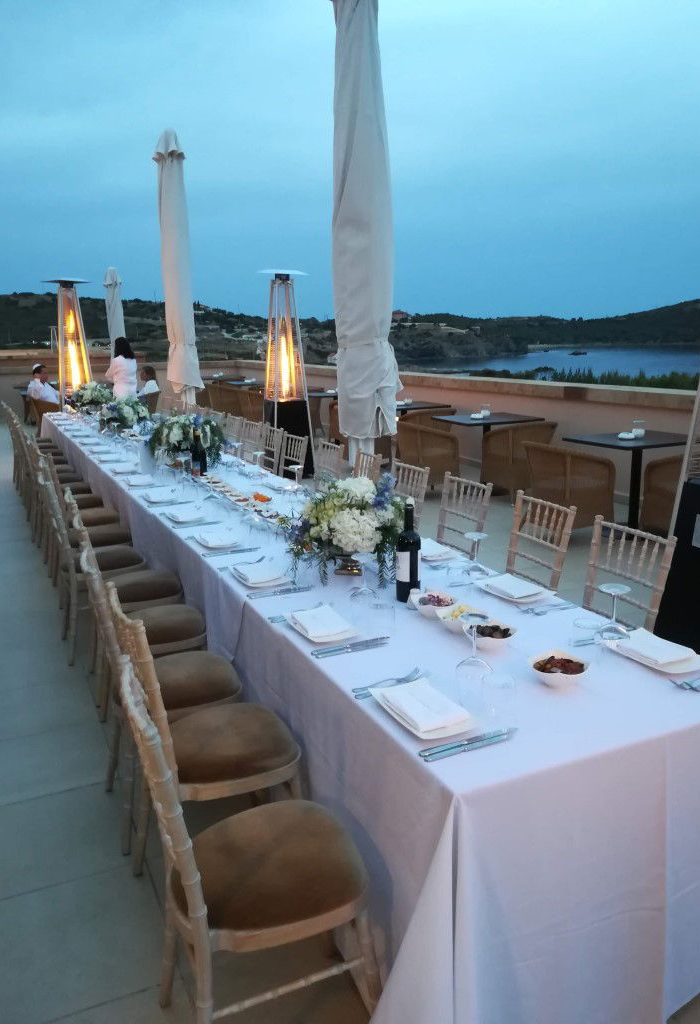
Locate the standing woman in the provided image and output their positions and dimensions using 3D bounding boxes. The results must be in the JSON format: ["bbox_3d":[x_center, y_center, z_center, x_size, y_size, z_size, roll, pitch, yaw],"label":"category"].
[{"bbox_3d":[-3.328,-1.747,11.300,0.500,1.630,0.360,-4,13,-18],"label":"standing woman"}]

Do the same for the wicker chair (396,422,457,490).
[{"bbox_3d":[0.821,-0.558,7.787,0.570,0.780,0.570,-6,14,-25],"label":"wicker chair"}]

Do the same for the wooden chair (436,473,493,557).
[{"bbox_3d":[0.393,0.303,3.800,0.440,0.920,0.405,-4,13,-22],"label":"wooden chair"}]

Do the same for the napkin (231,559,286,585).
[{"bbox_3d":[-0.302,0.208,2.605,0.128,0.022,0.192,-6,14,-26],"label":"napkin"}]

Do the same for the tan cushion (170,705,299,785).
[{"bbox_3d":[-0.354,0.636,2.120,0.365,0.050,0.375,-6,14,-25],"label":"tan cushion"}]

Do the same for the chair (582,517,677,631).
[{"bbox_3d":[0.753,0.525,2.522,0.450,0.910,0.400,-6,14,-25],"label":"chair"}]

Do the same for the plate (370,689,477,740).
[{"bbox_3d":[0.156,0.418,1.619,0.158,0.026,0.215,-6,14,-25],"label":"plate"}]

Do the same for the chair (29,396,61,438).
[{"bbox_3d":[-4.187,-1.225,10.979,0.600,0.740,0.600,-6,14,-26],"label":"chair"}]

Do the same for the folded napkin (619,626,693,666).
[{"bbox_3d":[0.750,0.336,1.908,0.125,0.025,0.175,-6,14,-25],"label":"folded napkin"}]

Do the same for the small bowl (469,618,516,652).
[{"bbox_3d":[0.381,0.333,2.056,0.125,0.062,0.125,-5,14,-26],"label":"small bowl"}]

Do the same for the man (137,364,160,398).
[{"bbox_3d":[-3.177,-1.581,11.500,0.720,1.200,0.500,-2,13,-12],"label":"man"}]

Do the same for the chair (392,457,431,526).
[{"bbox_3d":[0.118,0.203,4.075,0.440,0.910,0.400,-6,14,-25],"label":"chair"}]

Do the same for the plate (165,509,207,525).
[{"bbox_3d":[-0.750,0.024,3.524,0.150,0.023,0.240,-5,14,-26],"label":"plate"}]

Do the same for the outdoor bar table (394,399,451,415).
[{"bbox_3d":[0.682,-0.983,9.889,0.980,0.760,0.820,-6,14,-25],"label":"outdoor bar table"}]

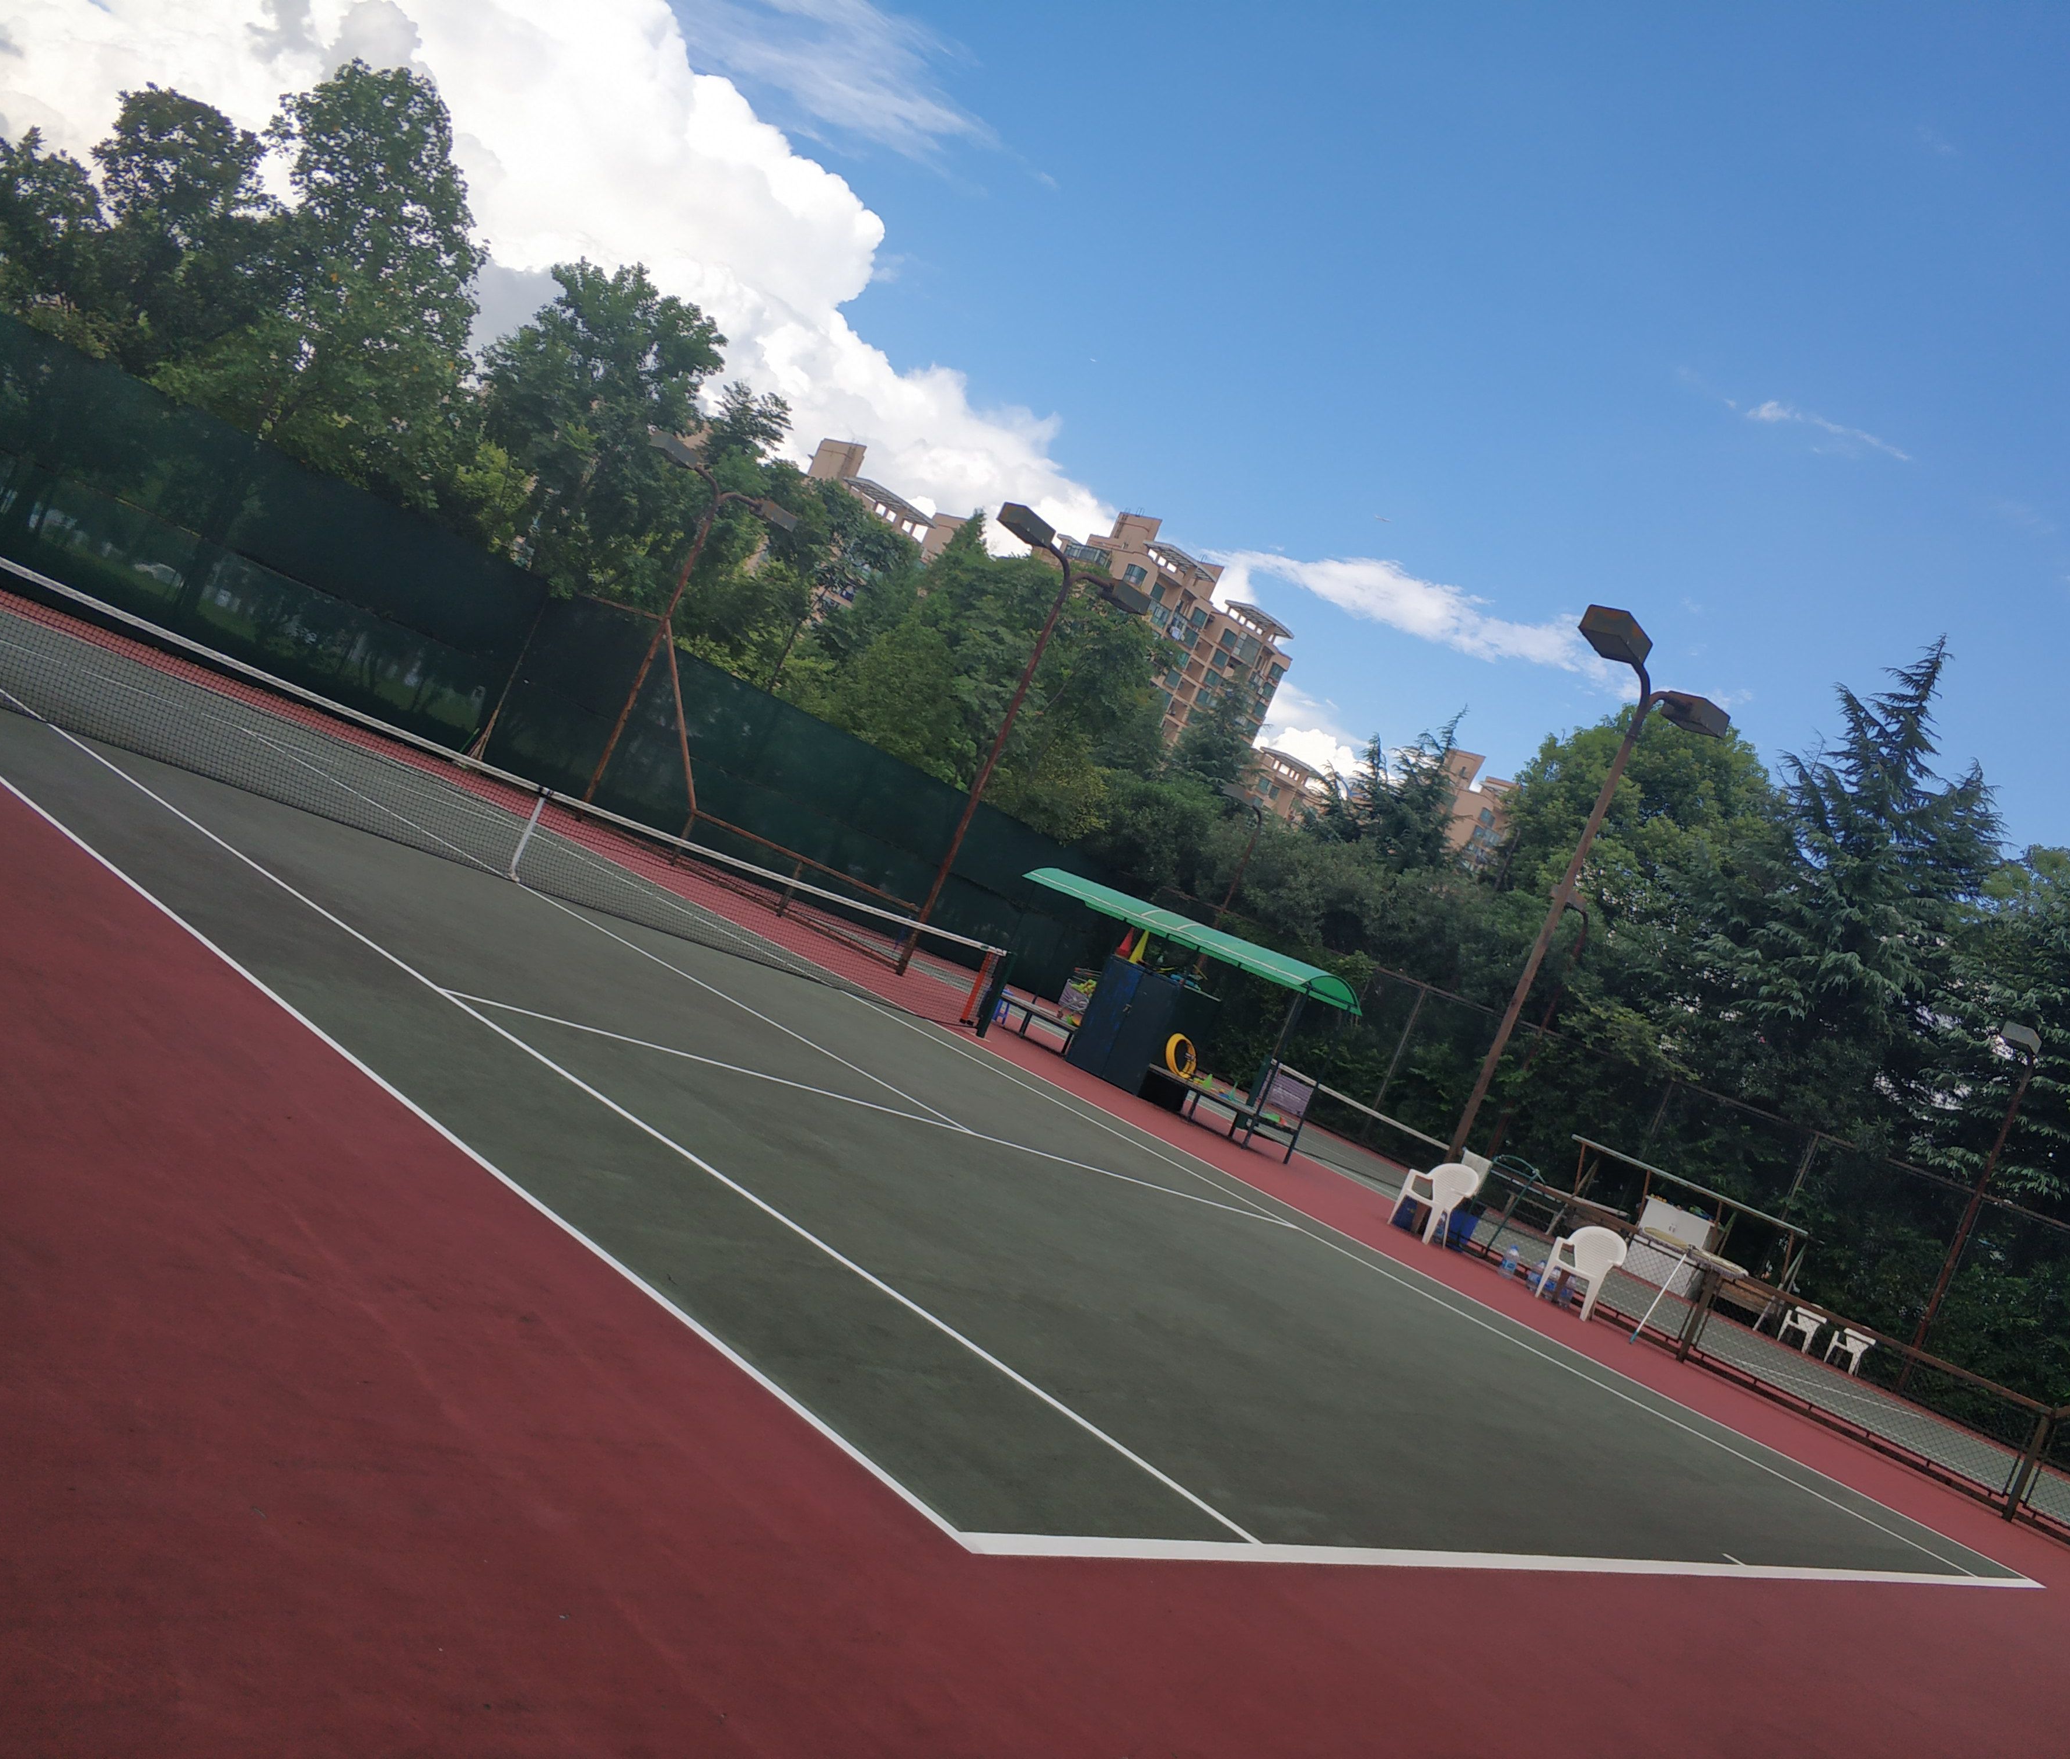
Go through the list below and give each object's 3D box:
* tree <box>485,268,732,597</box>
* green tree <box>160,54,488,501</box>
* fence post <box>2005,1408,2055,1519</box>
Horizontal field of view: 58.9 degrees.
[{"bbox_3d":[-10.317,-7.589,38.442,4.900,10.600,4.900,22,-2,43],"label":"tree"},{"bbox_3d":[-13.673,-9.457,34.676,5.300,11.200,5.300,22,-2,43],"label":"green tree"},{"bbox_3d":[8.609,5.076,15.875,0.100,1.020,0.100,22,-2,43],"label":"fence post"}]

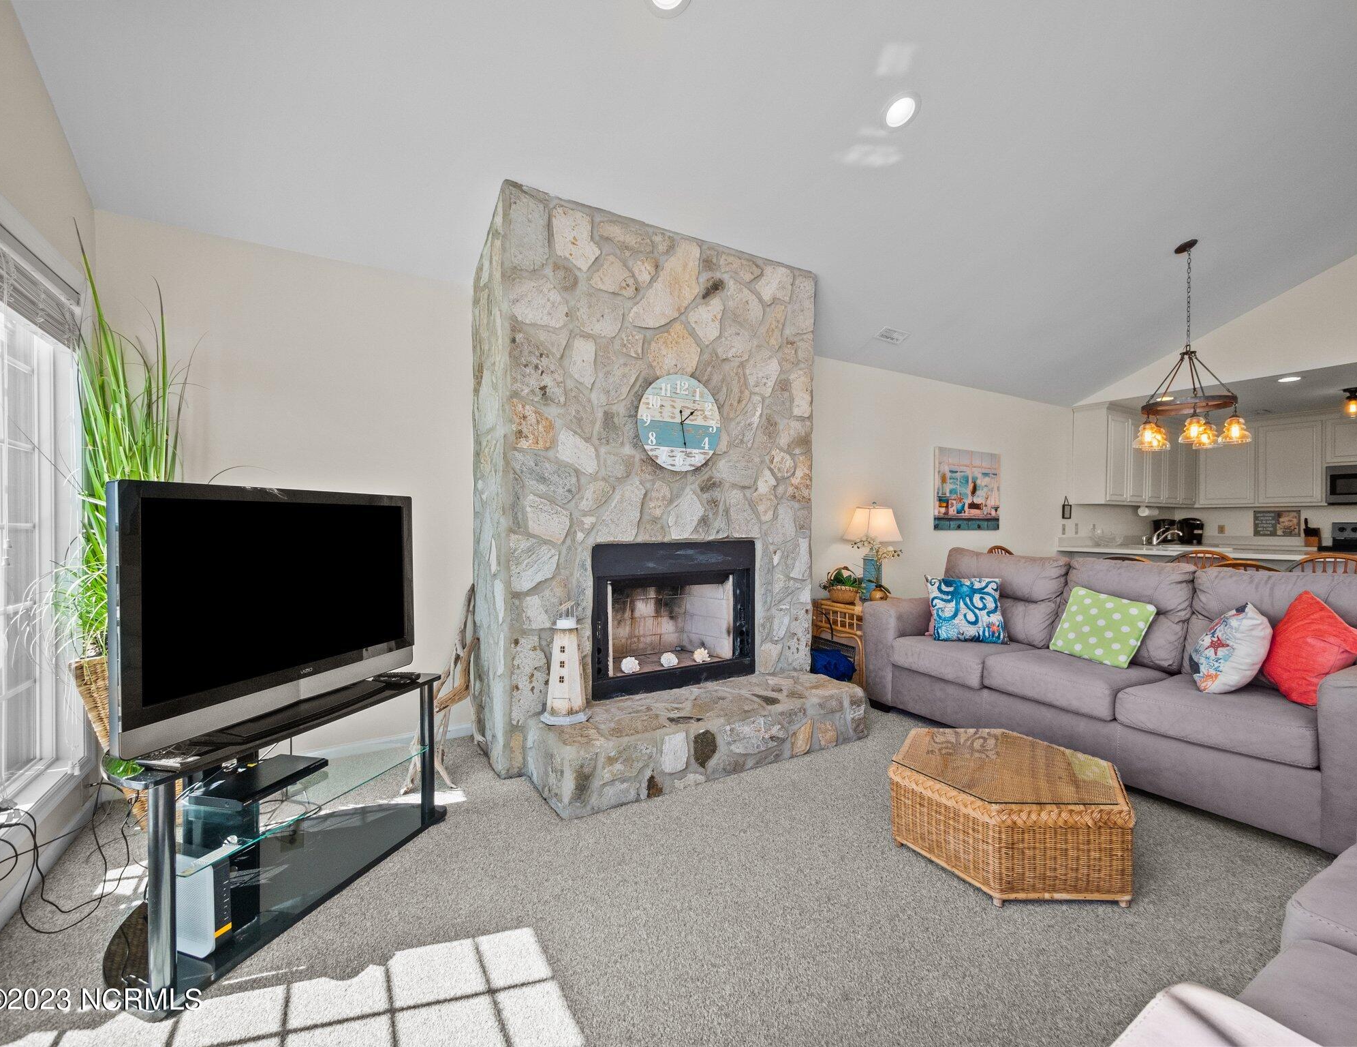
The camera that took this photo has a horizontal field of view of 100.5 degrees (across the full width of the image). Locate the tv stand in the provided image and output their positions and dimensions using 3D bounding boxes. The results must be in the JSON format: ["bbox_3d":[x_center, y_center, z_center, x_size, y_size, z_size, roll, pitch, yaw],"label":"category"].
[{"bbox_3d":[-1.313,0.880,1.857,0.510,0.550,1.000,0,0,17],"label":"tv stand"}]

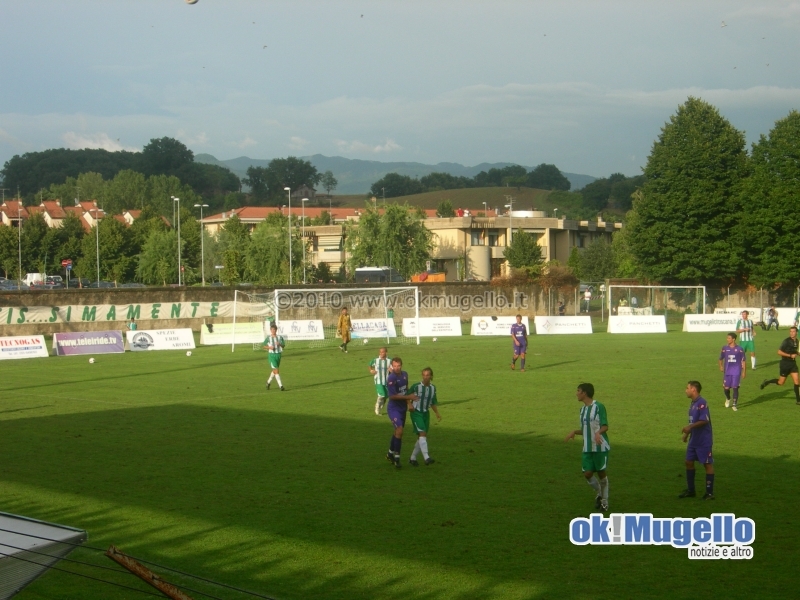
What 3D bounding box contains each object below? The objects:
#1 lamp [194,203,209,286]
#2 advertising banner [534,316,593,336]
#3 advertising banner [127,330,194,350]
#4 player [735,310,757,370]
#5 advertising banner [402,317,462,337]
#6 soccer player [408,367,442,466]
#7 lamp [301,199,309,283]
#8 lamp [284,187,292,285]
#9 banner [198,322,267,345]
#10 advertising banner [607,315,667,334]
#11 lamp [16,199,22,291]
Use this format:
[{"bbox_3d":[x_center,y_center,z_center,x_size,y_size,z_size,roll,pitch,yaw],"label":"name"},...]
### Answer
[{"bbox_3d":[-17.180,-4.241,145.069,1.300,8.165,0.300,-1,1,18],"label":"lamp"},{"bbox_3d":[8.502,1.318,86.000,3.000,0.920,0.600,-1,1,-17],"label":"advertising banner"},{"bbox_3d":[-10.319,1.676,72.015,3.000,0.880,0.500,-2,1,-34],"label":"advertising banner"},{"bbox_3d":[10.879,1.258,52.260,0.600,1.820,0.500,0,1,18],"label":"player"},{"bbox_3d":[1.552,1.291,78.801,2.800,0.890,0.600,-1,1,-14],"label":"advertising banner"},{"bbox_3d":[0.434,2.022,28.900,0.580,1.710,0.480,-1,1,-14],"label":"soccer player"},{"bbox_3d":[-8.159,-4.540,145.072,0.650,8.438,0.250,-1,1,22],"label":"lamp"},{"bbox_3d":[-8.726,-4.488,132.075,0.600,8.796,0.250,-1,1,22],"label":"lamp"},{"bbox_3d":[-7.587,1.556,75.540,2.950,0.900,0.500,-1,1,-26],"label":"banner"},{"bbox_3d":[11.572,1.165,81.035,2.800,0.890,0.600,-1,1,-9],"label":"advertising banner"},{"bbox_3d":[-34.225,-4.236,150.089,0.600,8.568,0.350,-1,1,0],"label":"lamp"}]

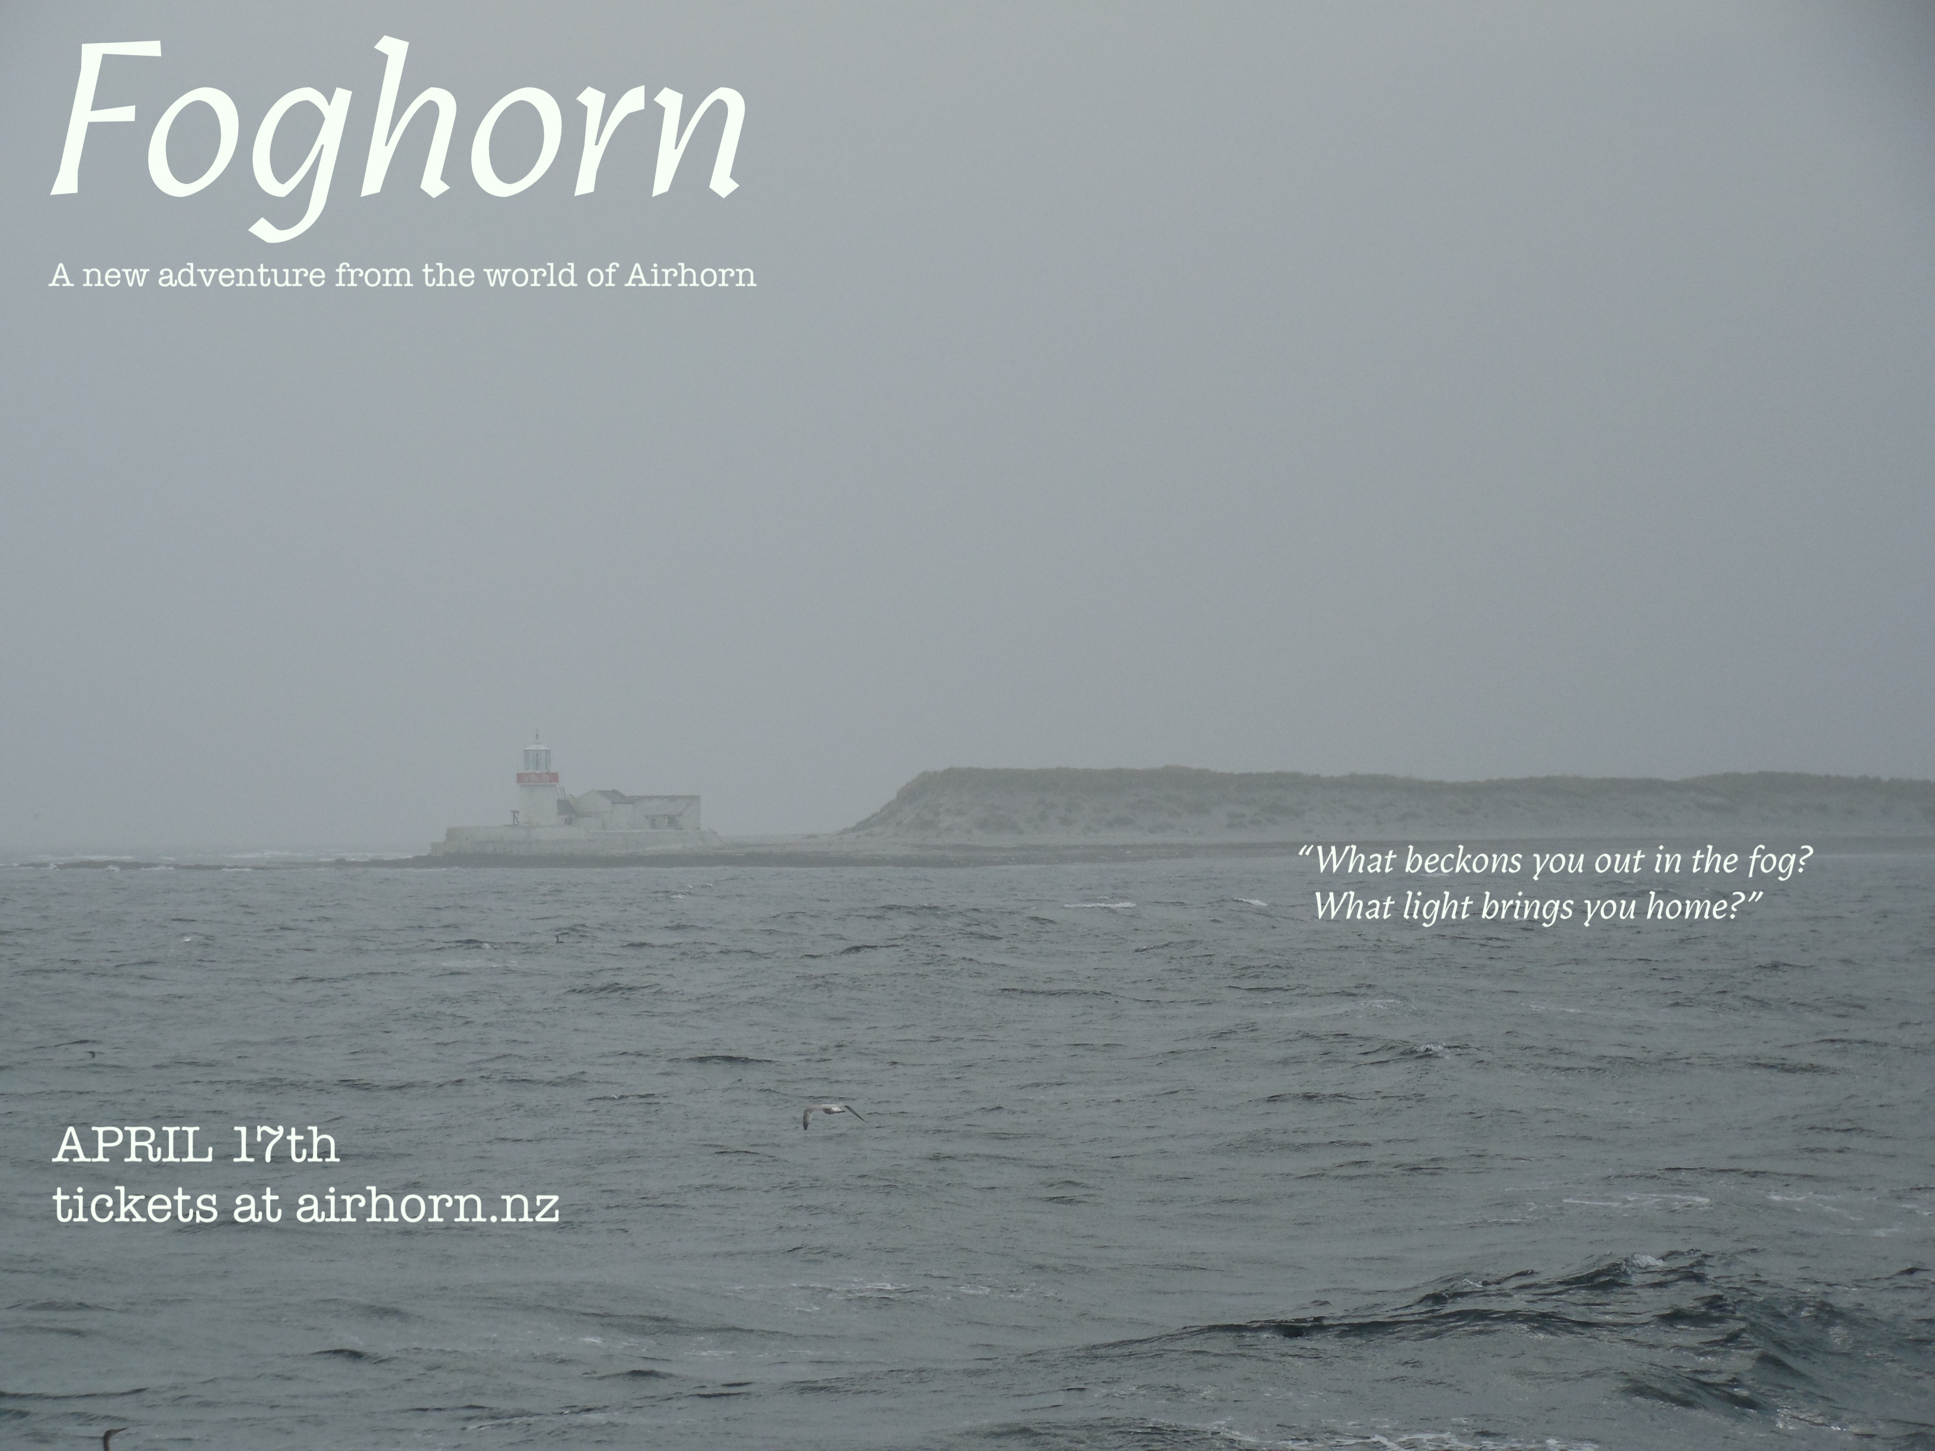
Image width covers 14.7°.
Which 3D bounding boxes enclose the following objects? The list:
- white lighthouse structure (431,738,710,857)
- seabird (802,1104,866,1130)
[{"bbox_3d":[-50.300,9.200,950.000,34.500,15.100,21.000,0,-1,0],"label":"white lighthouse structure"},{"bbox_3d":[-1.700,4.960,95.000,1.020,0.330,0.460,1,-1,-40],"label":"seabird"}]

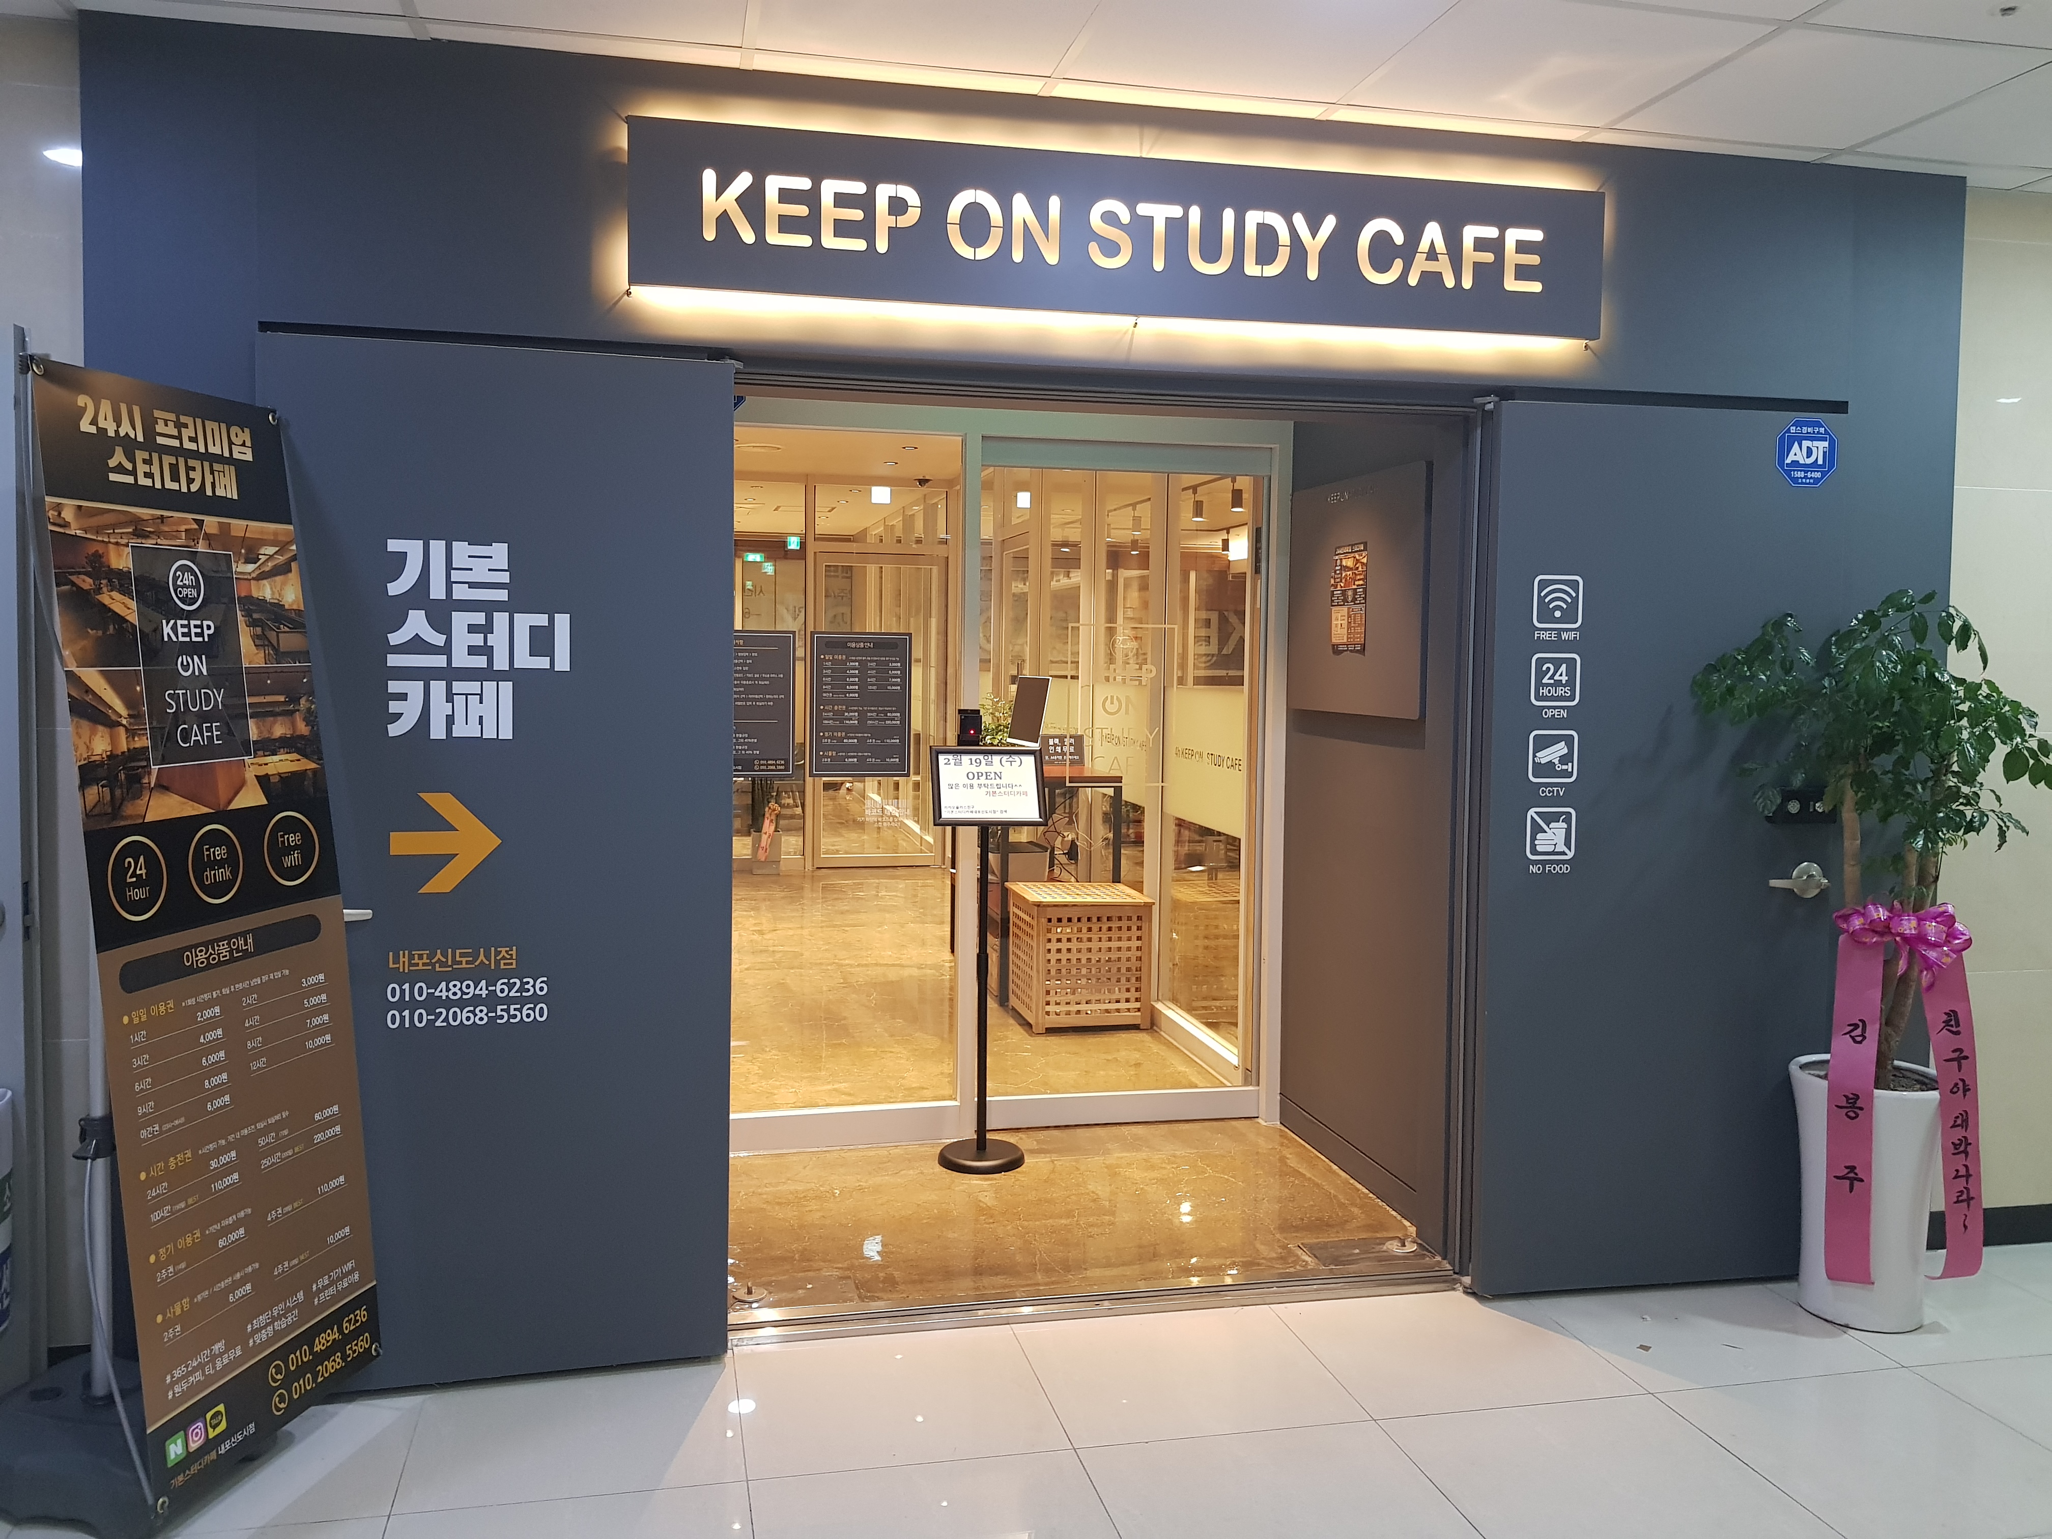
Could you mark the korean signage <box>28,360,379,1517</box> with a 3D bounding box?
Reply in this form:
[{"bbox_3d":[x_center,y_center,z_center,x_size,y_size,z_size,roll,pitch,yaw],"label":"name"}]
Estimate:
[{"bbox_3d":[-1.393,0.255,2.651,0.060,1.800,0.600,-4,3,9],"label":"korean signage"}]

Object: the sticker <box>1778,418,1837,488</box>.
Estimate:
[{"bbox_3d":[1.819,-0.737,3.587,0.158,0.163,0.008,0,3,-9],"label":"sticker"}]

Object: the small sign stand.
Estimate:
[{"bbox_3d":[-0.114,0.547,4.554,0.345,1.245,0.260,0,3,-12],"label":"small sign stand"}]

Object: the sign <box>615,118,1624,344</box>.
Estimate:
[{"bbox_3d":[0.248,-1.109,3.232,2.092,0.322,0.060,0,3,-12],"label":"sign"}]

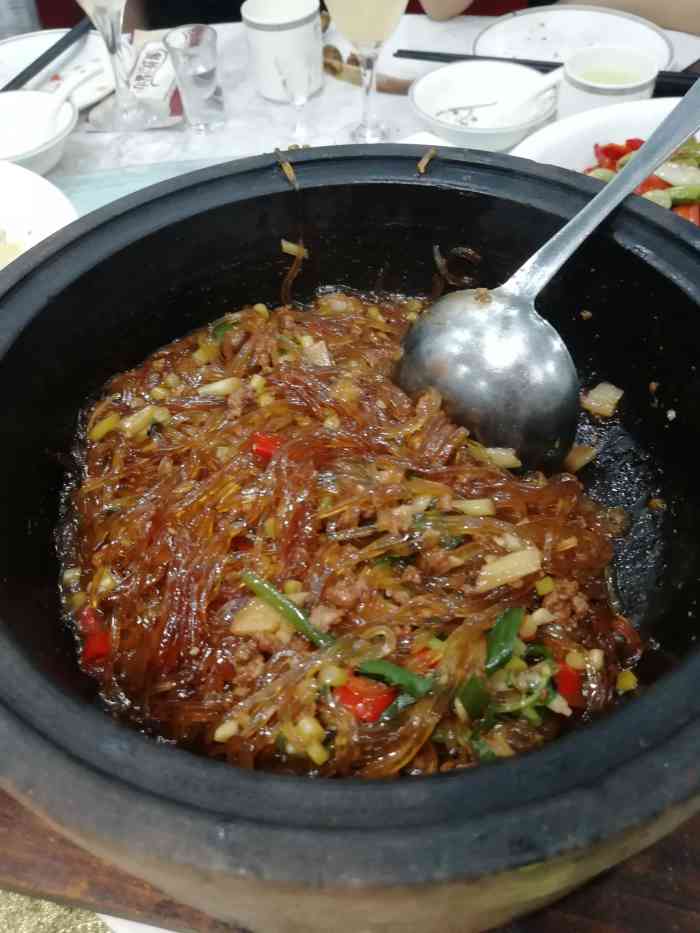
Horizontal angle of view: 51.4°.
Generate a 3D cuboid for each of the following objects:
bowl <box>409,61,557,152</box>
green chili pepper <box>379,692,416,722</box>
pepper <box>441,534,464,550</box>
[{"bbox_3d":[0.107,-0.284,0.602,0.120,0.047,0.120,-1,50,2],"label":"bowl"},{"bbox_3d":[0.015,0.073,0.219,0.013,0.006,0.004,-28,54,-21],"label":"green chili pepper"},{"bbox_3d":[0.035,0.027,0.249,0.008,0.006,0.005,-5,49,-3],"label":"pepper"}]

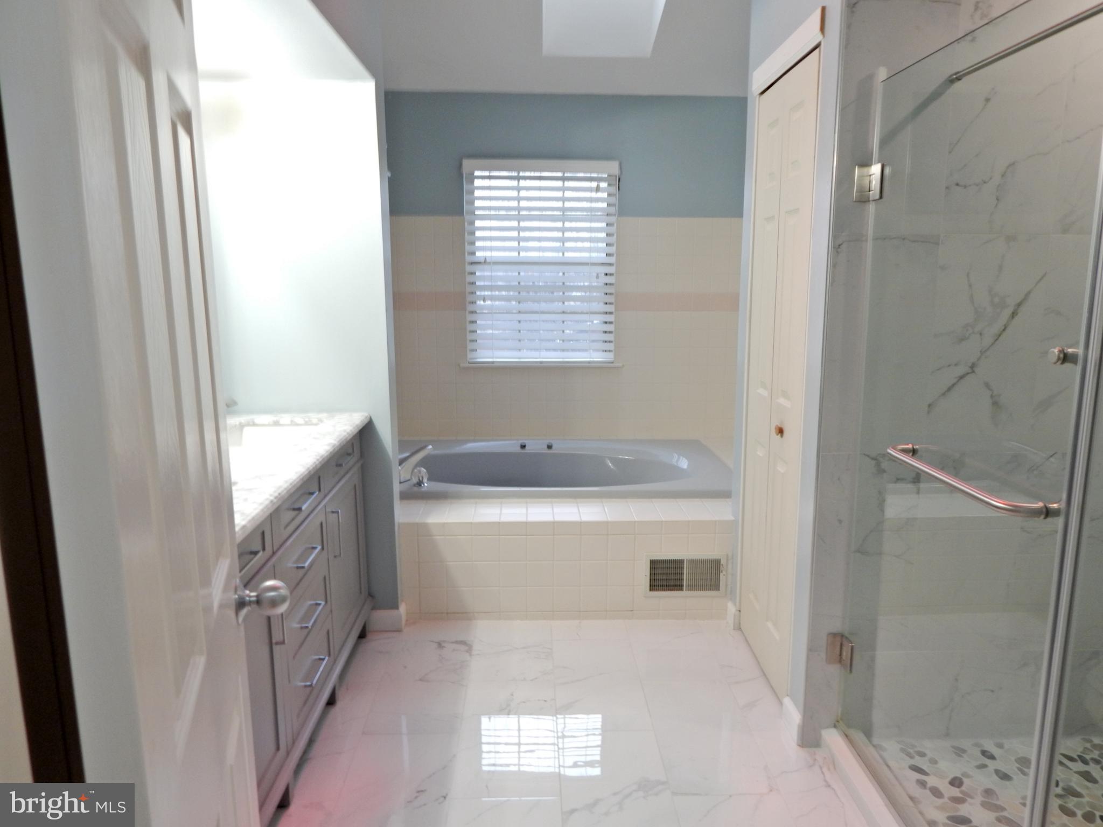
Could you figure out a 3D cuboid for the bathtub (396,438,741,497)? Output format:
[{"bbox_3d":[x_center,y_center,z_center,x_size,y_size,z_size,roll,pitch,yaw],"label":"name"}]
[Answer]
[{"bbox_3d":[-0.035,0.478,3.705,1.873,0.460,1.030,0,11,-1],"label":"bathtub"}]

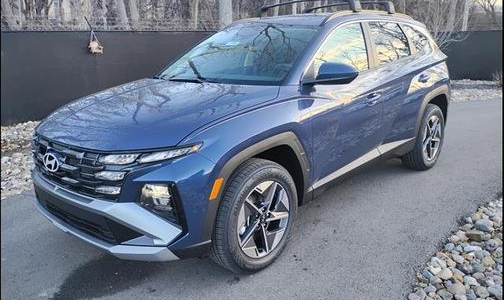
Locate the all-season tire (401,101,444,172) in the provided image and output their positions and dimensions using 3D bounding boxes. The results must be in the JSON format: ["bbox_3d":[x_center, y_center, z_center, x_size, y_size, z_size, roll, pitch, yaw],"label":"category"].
[{"bbox_3d":[1.905,-0.149,4.561,0.240,0.735,0.735,10,19,43],"label":"all-season tire"}]

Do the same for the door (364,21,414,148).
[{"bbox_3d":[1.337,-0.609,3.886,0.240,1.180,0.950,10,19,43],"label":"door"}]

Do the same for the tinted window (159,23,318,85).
[{"bbox_3d":[-0.111,-0.812,3.485,1.410,0.150,0.830,10,52,43],"label":"tinted window"}]

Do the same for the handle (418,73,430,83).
[{"bbox_3d":[1.759,-0.730,4.165,0.060,0.070,0.250,10,19,43],"label":"handle"}]

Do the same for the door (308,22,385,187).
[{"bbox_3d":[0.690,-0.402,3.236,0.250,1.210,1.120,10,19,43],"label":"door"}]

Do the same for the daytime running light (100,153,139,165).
[{"bbox_3d":[-0.698,0.043,2.127,0.215,0.056,0.065,5,17,21],"label":"daytime running light"}]

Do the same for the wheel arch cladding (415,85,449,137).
[{"bbox_3d":[1.925,-0.438,4.433,0.120,0.500,0.900,10,19,43],"label":"wheel arch cladding"}]

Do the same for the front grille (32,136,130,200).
[{"bbox_3d":[-1.146,0.077,2.551,1.250,0.320,0.200,10,19,43],"label":"front grille"}]

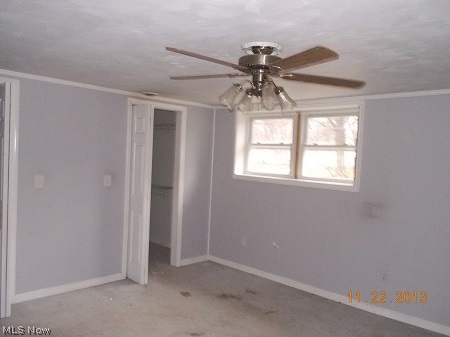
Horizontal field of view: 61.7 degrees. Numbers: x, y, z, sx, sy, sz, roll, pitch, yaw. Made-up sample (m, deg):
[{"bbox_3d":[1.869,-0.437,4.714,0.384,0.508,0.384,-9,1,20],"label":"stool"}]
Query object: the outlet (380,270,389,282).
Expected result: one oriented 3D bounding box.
[{"bbox_3d":[1.535,1.042,3.630,0.074,0.116,0.013,4,2,44],"label":"outlet"}]

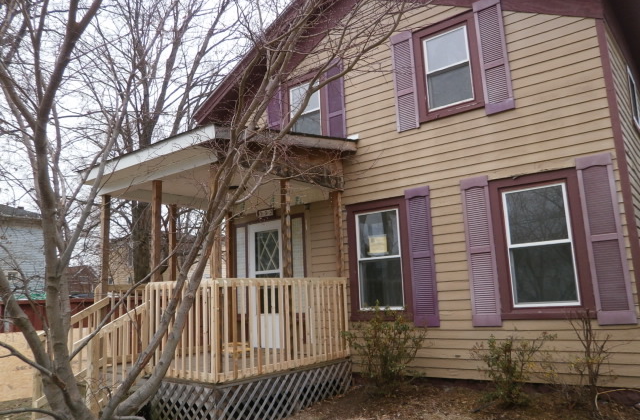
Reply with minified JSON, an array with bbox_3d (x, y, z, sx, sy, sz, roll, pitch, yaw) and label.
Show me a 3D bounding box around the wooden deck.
[{"bbox_3d":[-1.556,1.780,6.465,2.650,1.579,3.176,-11,-13,37],"label":"wooden deck"}]

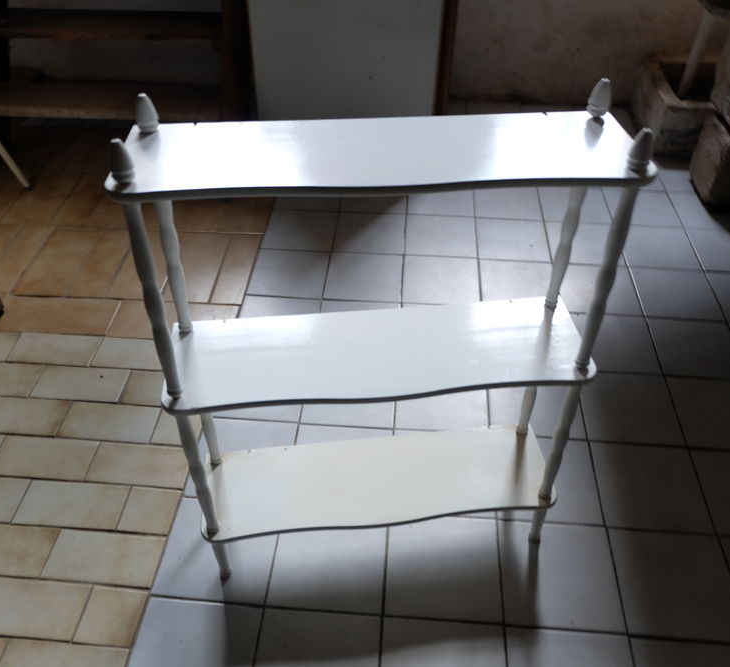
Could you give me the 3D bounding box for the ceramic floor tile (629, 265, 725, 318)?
[{"bbox_3d":[0.813,-0.099,1.741,0.196,0.010,0.201,3,44,3],"label":"ceramic floor tile"}]

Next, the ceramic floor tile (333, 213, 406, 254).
[{"bbox_3d":[0.017,-0.285,1.912,0.197,0.010,0.197,3,44,3],"label":"ceramic floor tile"}]

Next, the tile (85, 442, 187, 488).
[{"bbox_3d":[-0.448,0.265,1.336,0.197,0.010,0.097,3,44,3],"label":"tile"}]

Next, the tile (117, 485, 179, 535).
[{"bbox_3d":[-0.409,0.340,1.273,0.096,0.009,0.097,3,43,4],"label":"tile"}]

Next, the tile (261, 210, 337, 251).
[{"bbox_3d":[-0.185,-0.299,1.935,0.199,0.009,0.199,3,44,3],"label":"tile"}]

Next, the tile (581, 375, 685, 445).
[{"bbox_3d":[0.576,0.164,1.460,0.198,0.009,0.198,3,43,4],"label":"tile"}]

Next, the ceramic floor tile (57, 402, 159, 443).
[{"bbox_3d":[-0.543,0.193,1.421,0.198,0.009,0.097,3,44,3],"label":"ceramic floor tile"}]

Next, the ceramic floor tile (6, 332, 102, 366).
[{"bbox_3d":[-0.724,0.042,1.569,0.197,0.010,0.097,3,44,3],"label":"ceramic floor tile"}]

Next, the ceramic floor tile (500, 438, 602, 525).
[{"bbox_3d":[0.354,0.288,1.313,0.197,0.010,0.197,3,44,3],"label":"ceramic floor tile"}]

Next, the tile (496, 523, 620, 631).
[{"bbox_3d":[0.342,0.429,1.183,0.199,0.010,0.195,3,44,3],"label":"tile"}]

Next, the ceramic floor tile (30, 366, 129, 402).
[{"bbox_3d":[-0.641,0.117,1.510,0.199,0.009,0.100,3,43,4],"label":"ceramic floor tile"}]

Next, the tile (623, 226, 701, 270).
[{"bbox_3d":[0.822,-0.241,1.880,0.199,0.009,0.199,3,44,3],"label":"tile"}]

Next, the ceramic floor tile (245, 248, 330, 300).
[{"bbox_3d":[-0.198,-0.158,1.779,0.197,0.010,0.197,3,44,3],"label":"ceramic floor tile"}]

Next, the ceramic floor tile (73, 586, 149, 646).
[{"bbox_3d":[-0.426,0.480,1.127,0.095,0.010,0.093,3,44,3],"label":"ceramic floor tile"}]

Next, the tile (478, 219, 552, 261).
[{"bbox_3d":[0.422,-0.265,1.916,0.200,0.010,0.201,3,44,3],"label":"tile"}]

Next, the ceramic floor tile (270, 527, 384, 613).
[{"bbox_3d":[-0.062,0.405,1.202,0.199,0.009,0.199,3,44,3],"label":"ceramic floor tile"}]

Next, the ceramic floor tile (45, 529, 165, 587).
[{"bbox_3d":[-0.464,0.402,1.192,0.197,0.010,0.097,3,44,3],"label":"ceramic floor tile"}]

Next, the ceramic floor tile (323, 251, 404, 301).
[{"bbox_3d":[0.001,-0.149,1.780,0.199,0.009,0.199,3,44,3],"label":"ceramic floor tile"}]

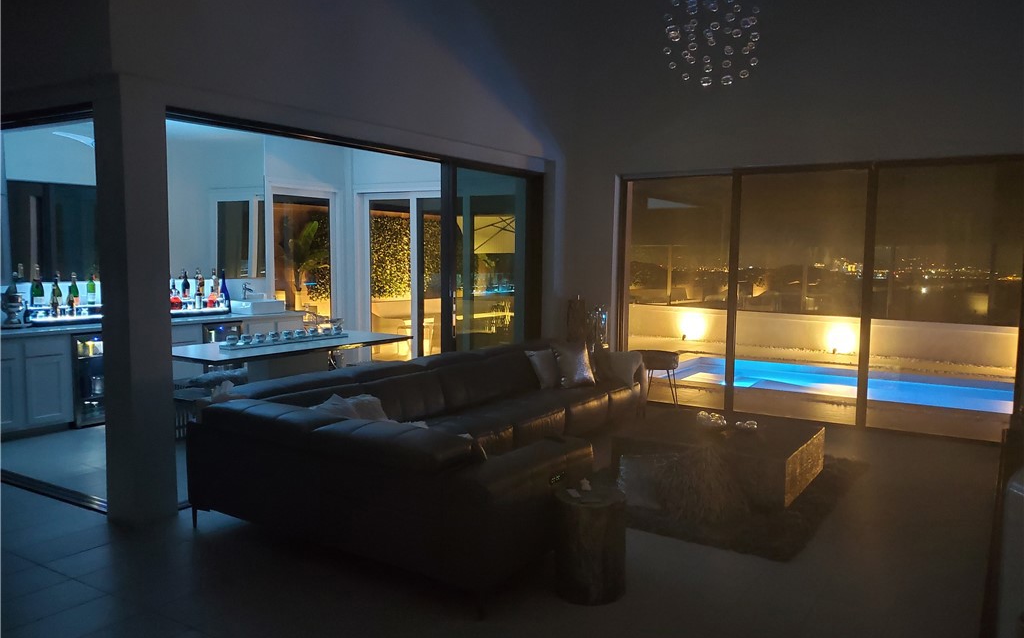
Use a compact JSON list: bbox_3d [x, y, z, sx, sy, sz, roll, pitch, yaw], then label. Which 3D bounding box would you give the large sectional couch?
[{"bbox_3d":[0.126,0.722,5.586,2.140,0.800,4.130,4,6,33],"label":"large sectional couch"}]

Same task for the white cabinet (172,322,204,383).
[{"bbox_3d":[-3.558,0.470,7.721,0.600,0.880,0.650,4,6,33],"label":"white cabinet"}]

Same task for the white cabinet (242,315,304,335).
[{"bbox_3d":[-2.880,0.393,8.667,0.600,0.880,0.820,4,6,33],"label":"white cabinet"}]

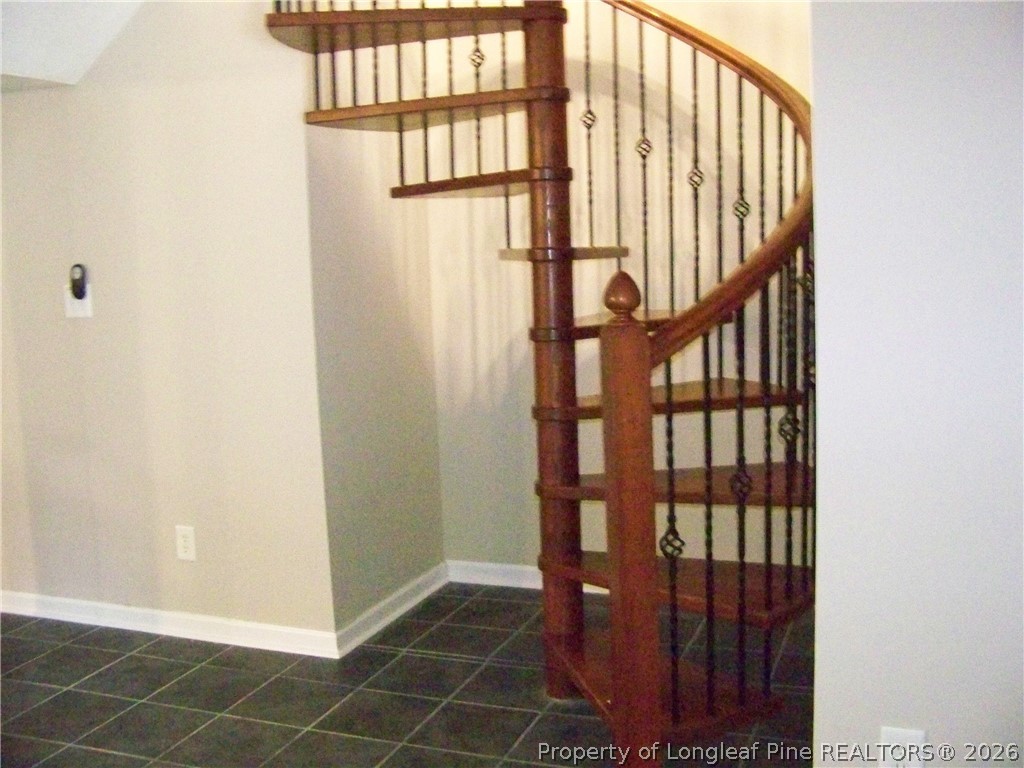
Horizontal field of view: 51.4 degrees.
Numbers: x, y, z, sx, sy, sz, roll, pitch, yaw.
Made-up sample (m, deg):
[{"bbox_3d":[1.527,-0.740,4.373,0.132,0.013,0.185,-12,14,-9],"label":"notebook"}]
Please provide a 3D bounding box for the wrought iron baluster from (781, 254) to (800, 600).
[{"bbox_3d":[0.678,0.113,2.602,0.044,0.849,0.044,4,9,42],"label":"wrought iron baluster"}]

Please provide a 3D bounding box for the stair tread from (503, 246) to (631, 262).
[{"bbox_3d":[0.154,-0.414,3.419,0.444,0.036,0.774,-1,7,6],"label":"stair tread"}]

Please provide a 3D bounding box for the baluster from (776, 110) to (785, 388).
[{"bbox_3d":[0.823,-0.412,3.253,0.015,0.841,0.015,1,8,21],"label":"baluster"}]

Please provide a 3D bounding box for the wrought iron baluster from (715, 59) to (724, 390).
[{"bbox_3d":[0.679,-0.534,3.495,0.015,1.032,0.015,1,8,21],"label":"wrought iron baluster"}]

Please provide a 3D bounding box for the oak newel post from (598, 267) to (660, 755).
[{"bbox_3d":[0.268,0.380,2.404,0.085,1.263,0.085,-3,7,-10],"label":"oak newel post"}]

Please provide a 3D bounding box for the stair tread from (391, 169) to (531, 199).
[{"bbox_3d":[-0.051,-0.621,3.361,0.444,0.036,0.774,-5,8,-24],"label":"stair tread"}]

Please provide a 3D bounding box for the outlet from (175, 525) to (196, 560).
[{"bbox_3d":[-1.132,0.554,3.687,0.071,0.116,0.010,1,8,21],"label":"outlet"}]

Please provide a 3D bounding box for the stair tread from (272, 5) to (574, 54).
[{"bbox_3d":[-0.257,-1.026,3.003,0.829,0.032,0.450,-1,7,6],"label":"stair tread"}]

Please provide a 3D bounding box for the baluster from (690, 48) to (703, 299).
[{"bbox_3d":[0.611,-0.679,3.548,0.042,0.871,0.042,1,8,21],"label":"baluster"}]

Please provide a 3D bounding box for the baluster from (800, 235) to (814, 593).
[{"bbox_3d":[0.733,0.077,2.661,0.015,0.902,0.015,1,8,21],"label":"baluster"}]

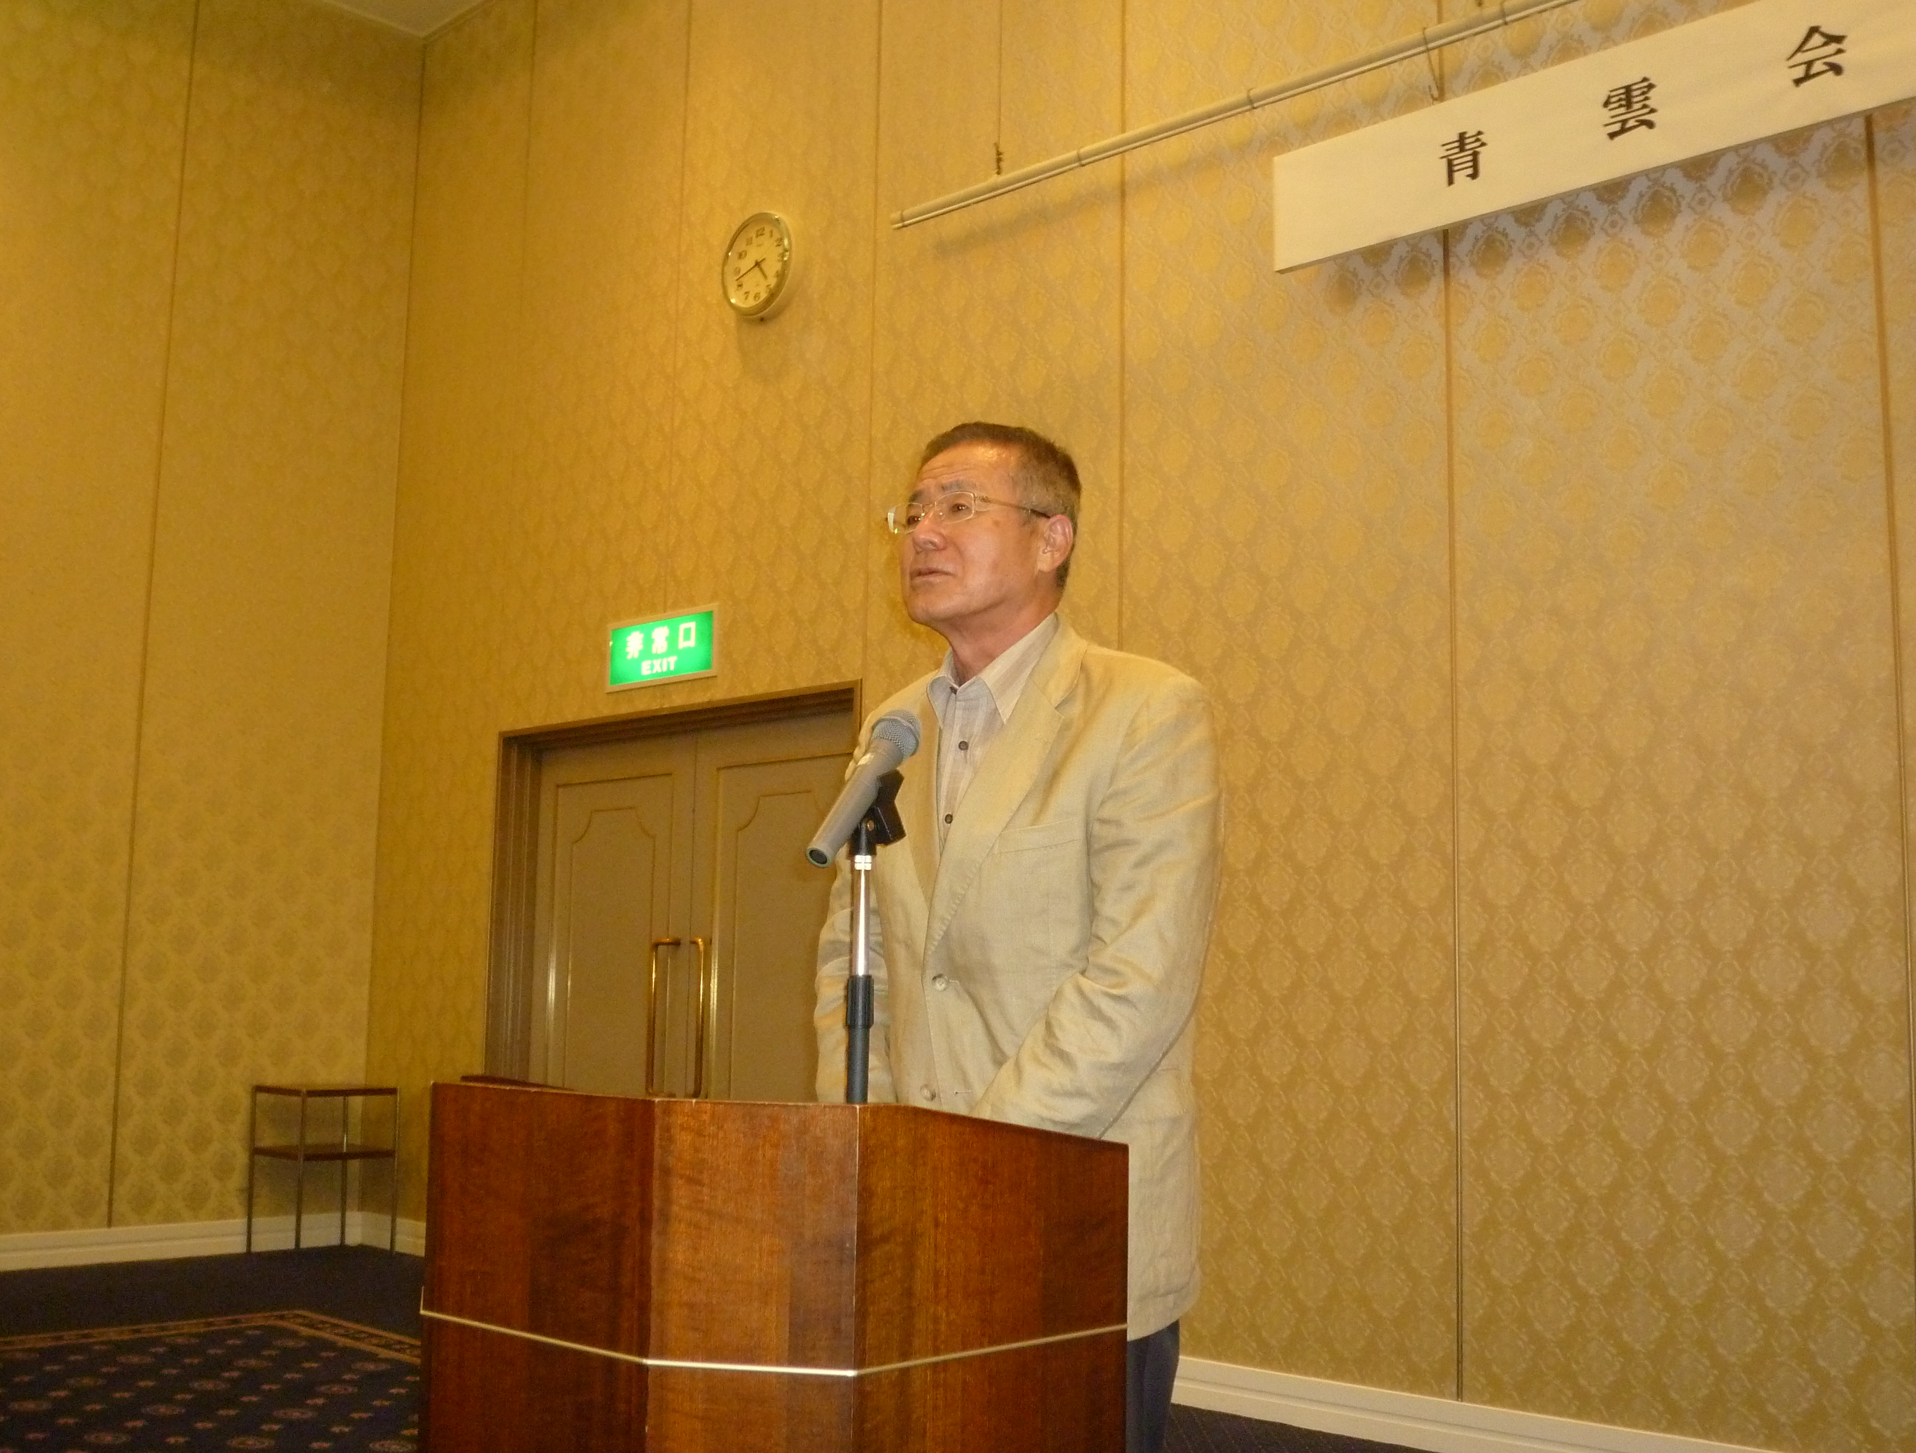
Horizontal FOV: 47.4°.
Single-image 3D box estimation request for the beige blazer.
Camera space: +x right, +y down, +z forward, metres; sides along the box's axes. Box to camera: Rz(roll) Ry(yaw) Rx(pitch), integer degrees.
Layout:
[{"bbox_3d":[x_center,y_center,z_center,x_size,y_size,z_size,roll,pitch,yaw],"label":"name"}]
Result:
[{"bbox_3d":[0.068,0.270,2.350,0.510,0.760,0.380,-6,-10,43],"label":"beige blazer"}]

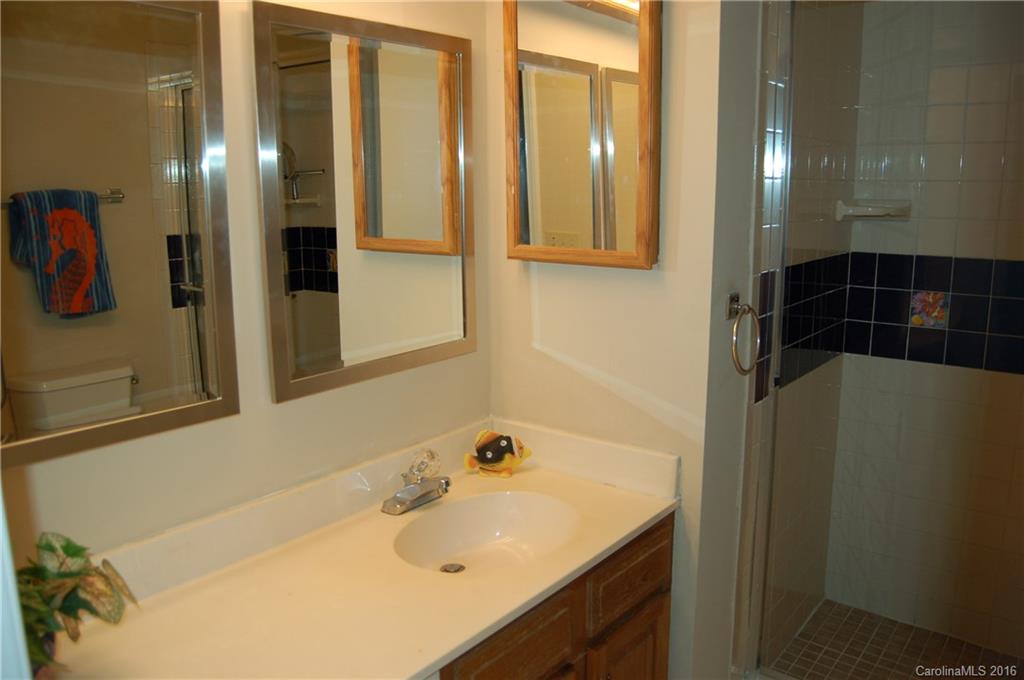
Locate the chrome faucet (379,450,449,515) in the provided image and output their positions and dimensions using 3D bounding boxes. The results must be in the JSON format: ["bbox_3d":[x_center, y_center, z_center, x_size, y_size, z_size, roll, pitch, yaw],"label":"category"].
[{"bbox_3d":[-0.212,0.330,1.783,0.132,0.130,0.155,8,15,39],"label":"chrome faucet"}]

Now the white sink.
[{"bbox_3d":[-0.046,0.472,1.669,0.349,0.136,0.441,9,14,39],"label":"white sink"}]

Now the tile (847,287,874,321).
[{"bbox_3d":[1.138,-0.116,2.504,0.080,0.107,0.010,9,14,39],"label":"tile"}]

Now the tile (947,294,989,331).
[{"bbox_3d":[1.379,-0.080,2.310,0.108,0.108,0.010,8,15,39],"label":"tile"}]

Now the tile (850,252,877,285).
[{"bbox_3d":[1.137,-0.223,2.483,0.080,0.107,0.010,9,14,39],"label":"tile"}]

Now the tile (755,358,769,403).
[{"bbox_3d":[0.646,0.107,1.998,0.010,0.108,0.095,8,15,39],"label":"tile"}]

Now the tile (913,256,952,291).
[{"bbox_3d":[1.295,-0.202,2.355,0.108,0.108,0.010,8,15,39],"label":"tile"}]

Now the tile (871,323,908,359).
[{"bbox_3d":[1.217,0.004,2.465,0.108,0.108,0.010,8,15,39],"label":"tile"}]

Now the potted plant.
[{"bbox_3d":[-0.720,0.423,1.212,0.204,0.199,0.213,9,14,39],"label":"potted plant"}]

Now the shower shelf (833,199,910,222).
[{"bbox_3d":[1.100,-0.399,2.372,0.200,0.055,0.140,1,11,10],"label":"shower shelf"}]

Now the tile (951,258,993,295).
[{"bbox_3d":[1.376,-0.189,2.289,0.108,0.108,0.010,8,15,39],"label":"tile"}]

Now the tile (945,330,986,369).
[{"bbox_3d":[1.381,0.029,2.331,0.108,0.108,0.010,8,15,39],"label":"tile"}]

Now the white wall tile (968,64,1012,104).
[{"bbox_3d":[1.362,-0.728,2.187,0.108,0.108,0.010,8,15,39],"label":"white wall tile"}]

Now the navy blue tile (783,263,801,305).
[{"bbox_3d":[0.783,-0.152,2.136,0.010,0.107,0.107,9,14,39],"label":"navy blue tile"}]

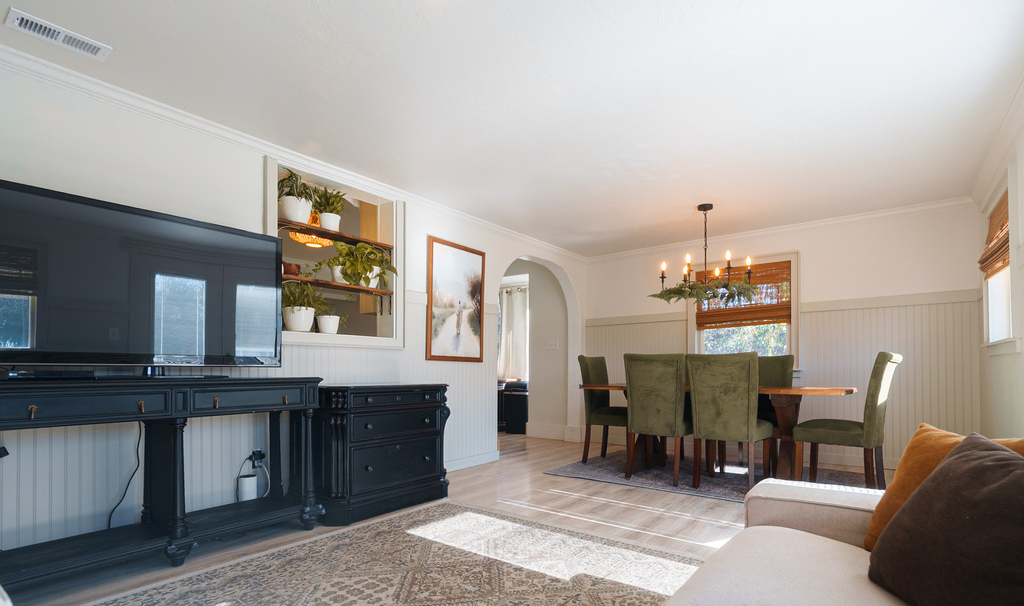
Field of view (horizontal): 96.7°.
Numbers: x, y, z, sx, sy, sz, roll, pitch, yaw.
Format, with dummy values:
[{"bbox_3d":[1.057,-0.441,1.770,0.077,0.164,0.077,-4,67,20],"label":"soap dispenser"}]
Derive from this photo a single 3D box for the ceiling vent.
[{"bbox_3d":[-1.897,-1.117,1.915,0.155,0.020,0.302,-6,-8,40],"label":"ceiling vent"}]

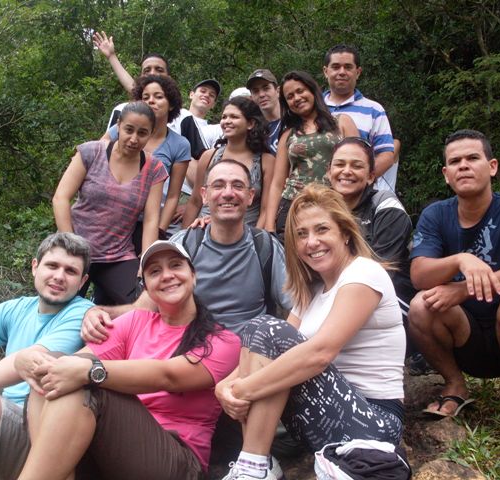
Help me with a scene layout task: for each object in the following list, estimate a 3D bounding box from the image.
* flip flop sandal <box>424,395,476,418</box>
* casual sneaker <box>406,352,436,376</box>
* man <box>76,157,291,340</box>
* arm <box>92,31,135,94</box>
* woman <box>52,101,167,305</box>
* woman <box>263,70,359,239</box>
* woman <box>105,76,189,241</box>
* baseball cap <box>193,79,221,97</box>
[{"bbox_3d":[0.662,0.552,2.330,0.105,0.055,0.270,-2,-4,30],"label":"flip flop sandal"},{"bbox_3d":[0.666,0.475,2.680,0.105,0.110,0.270,-1,-3,25],"label":"casual sneaker"},{"bbox_3d":[-0.140,0.190,2.380,0.660,0.980,0.750,0,-3,2],"label":"man"},{"bbox_3d":[-0.764,-1.012,4.050,0.140,0.450,0.130,-35,3,-6],"label":"arm"},{"bbox_3d":[-0.575,0.135,2.930,0.480,1.380,0.520,0,-3,-9],"label":"woman"},{"bbox_3d":[0.285,-0.100,3.370,0.460,1.440,0.450,0,-3,5],"label":"woman"},{"bbox_3d":[-0.485,-0.090,3.400,0.440,1.380,0.470,0,-3,3],"label":"woman"},{"bbox_3d":[-0.251,-0.881,4.100,0.165,0.125,0.250,16,9,-10],"label":"baseball cap"}]

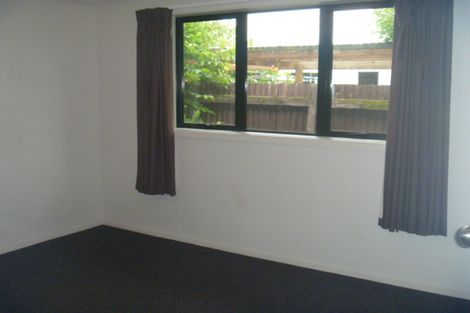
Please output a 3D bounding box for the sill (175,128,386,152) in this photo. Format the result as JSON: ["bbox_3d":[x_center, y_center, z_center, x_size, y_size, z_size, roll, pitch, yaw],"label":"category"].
[{"bbox_3d":[0.366,-0.145,3.998,2.087,0.075,0.166,5,9,29],"label":"sill"}]

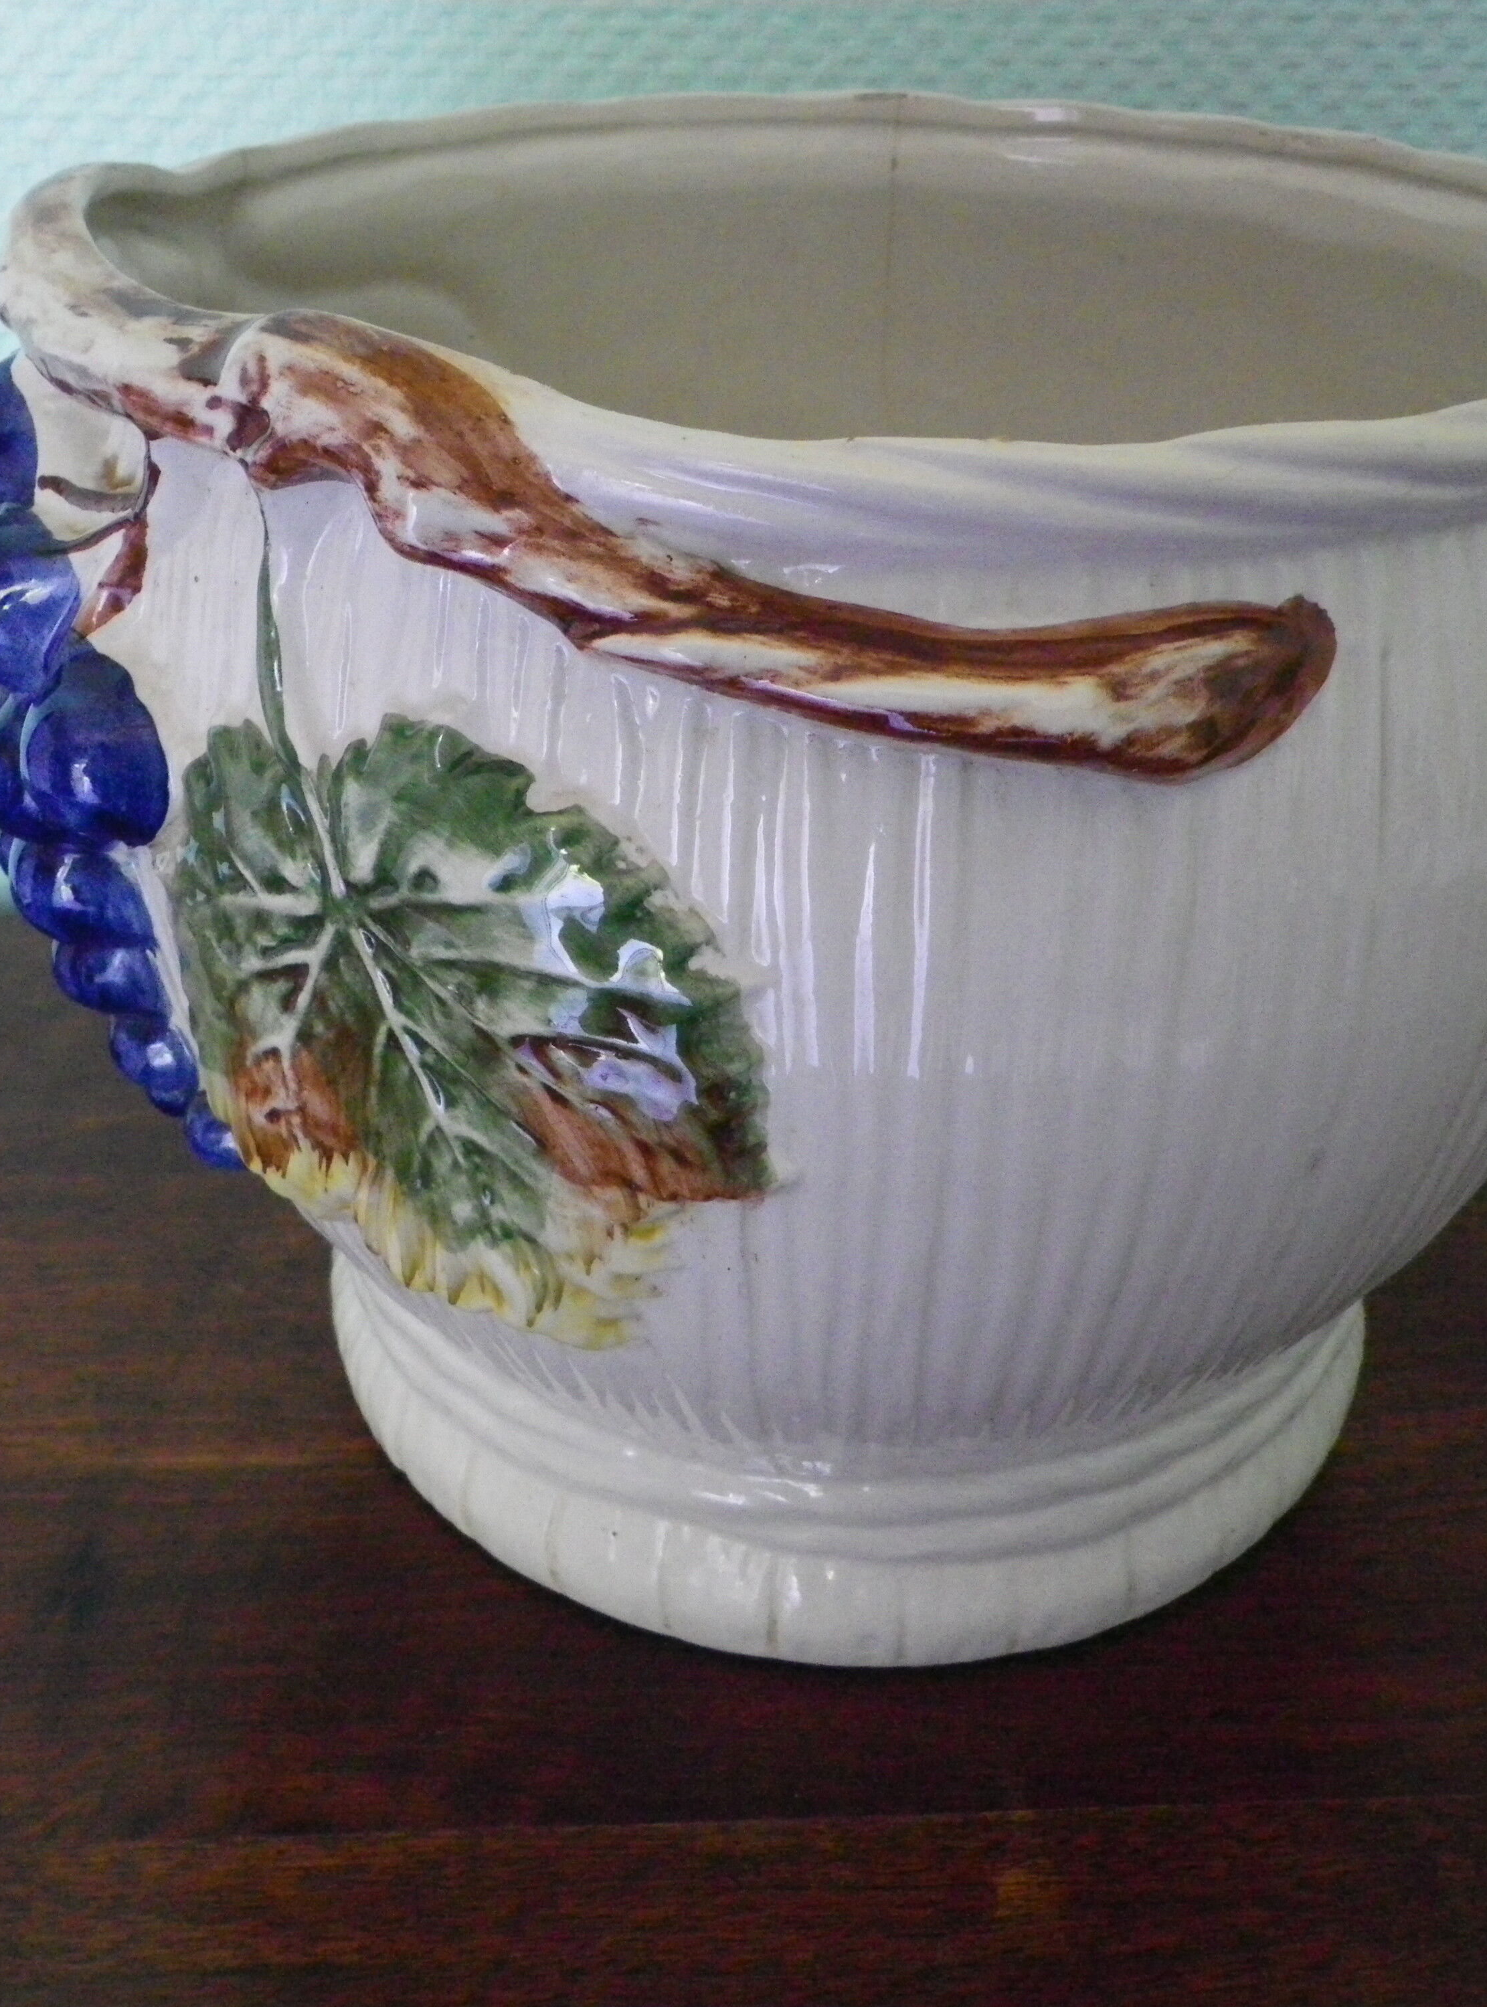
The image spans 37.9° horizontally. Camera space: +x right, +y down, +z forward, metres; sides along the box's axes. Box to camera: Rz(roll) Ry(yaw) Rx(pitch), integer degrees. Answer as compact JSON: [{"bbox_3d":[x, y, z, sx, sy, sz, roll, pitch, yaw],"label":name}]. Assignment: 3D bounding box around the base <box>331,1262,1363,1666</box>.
[{"bbox_3d":[0.022,0.048,0.448,0.209,0.045,0.209,-4,31,-8],"label":"base"}]

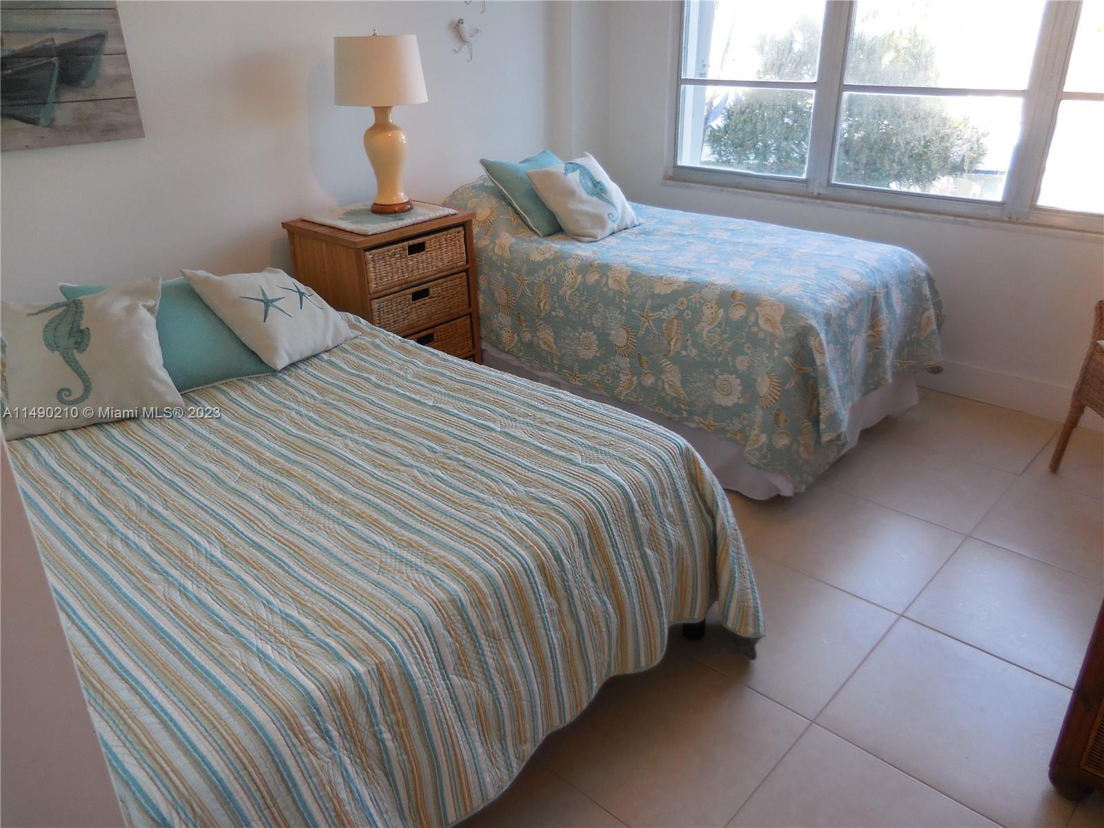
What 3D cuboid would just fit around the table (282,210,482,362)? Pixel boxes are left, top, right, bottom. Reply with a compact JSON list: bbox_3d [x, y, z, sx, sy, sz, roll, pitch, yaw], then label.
[{"bbox_3d":[-0.687,-0.433,3.403,0.528,0.792,0.610,20,33,38],"label":"table"}]

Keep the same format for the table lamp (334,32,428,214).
[{"bbox_3d":[-0.695,-1.209,3.294,0.384,0.683,0.384,-1,25,1],"label":"table lamp"}]

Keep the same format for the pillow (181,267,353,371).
[{"bbox_3d":[-0.854,-0.324,2.465,0.406,0.142,0.396,44,30,5],"label":"pillow"}]

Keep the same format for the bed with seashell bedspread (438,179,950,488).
[{"bbox_3d":[0.427,-0.540,3.491,2.098,0.752,1.158,21,33,39],"label":"bed with seashell bedspread"}]

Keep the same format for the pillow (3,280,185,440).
[{"bbox_3d":[-1.229,-0.162,2.118,0.427,0.152,0.442,-12,60,-21],"label":"pillow"}]

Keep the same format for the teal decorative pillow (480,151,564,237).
[{"bbox_3d":[-0.022,-0.994,3.552,0.442,0.147,0.442,-27,74,-43],"label":"teal decorative pillow"}]

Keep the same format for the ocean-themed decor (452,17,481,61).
[{"bbox_3d":[-0.382,-1.732,3.688,0.046,0.183,0.152,21,33,39],"label":"ocean-themed decor"}]

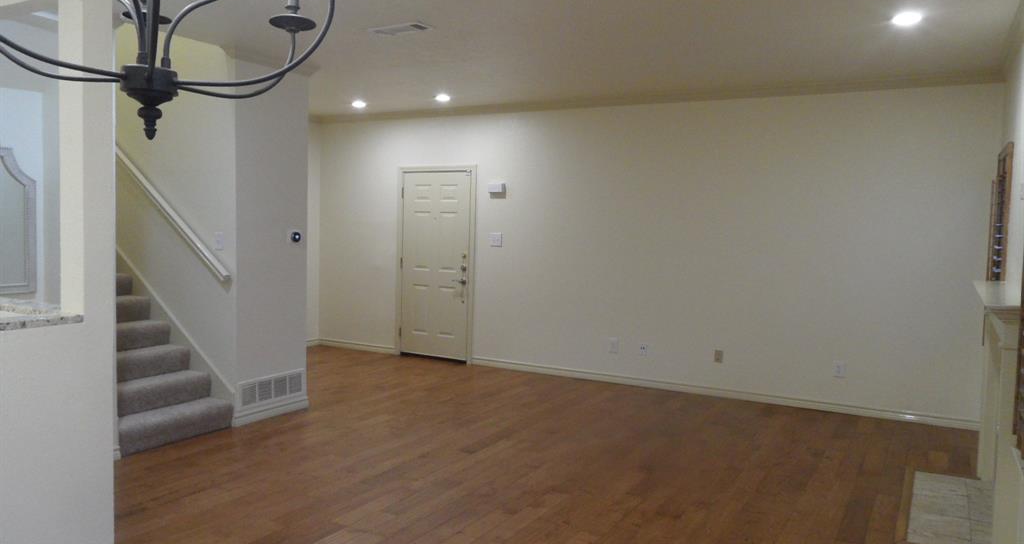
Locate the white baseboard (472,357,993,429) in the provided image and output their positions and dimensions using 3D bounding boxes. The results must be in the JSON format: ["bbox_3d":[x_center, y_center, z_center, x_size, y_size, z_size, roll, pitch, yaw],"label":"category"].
[{"bbox_3d":[1.630,1.076,6.618,4.648,0.090,0.016,3,4,28],"label":"white baseboard"}]

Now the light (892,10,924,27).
[{"bbox_3d":[2.272,-1.455,4.084,0.180,0.030,0.180,3,4,28],"label":"light"}]

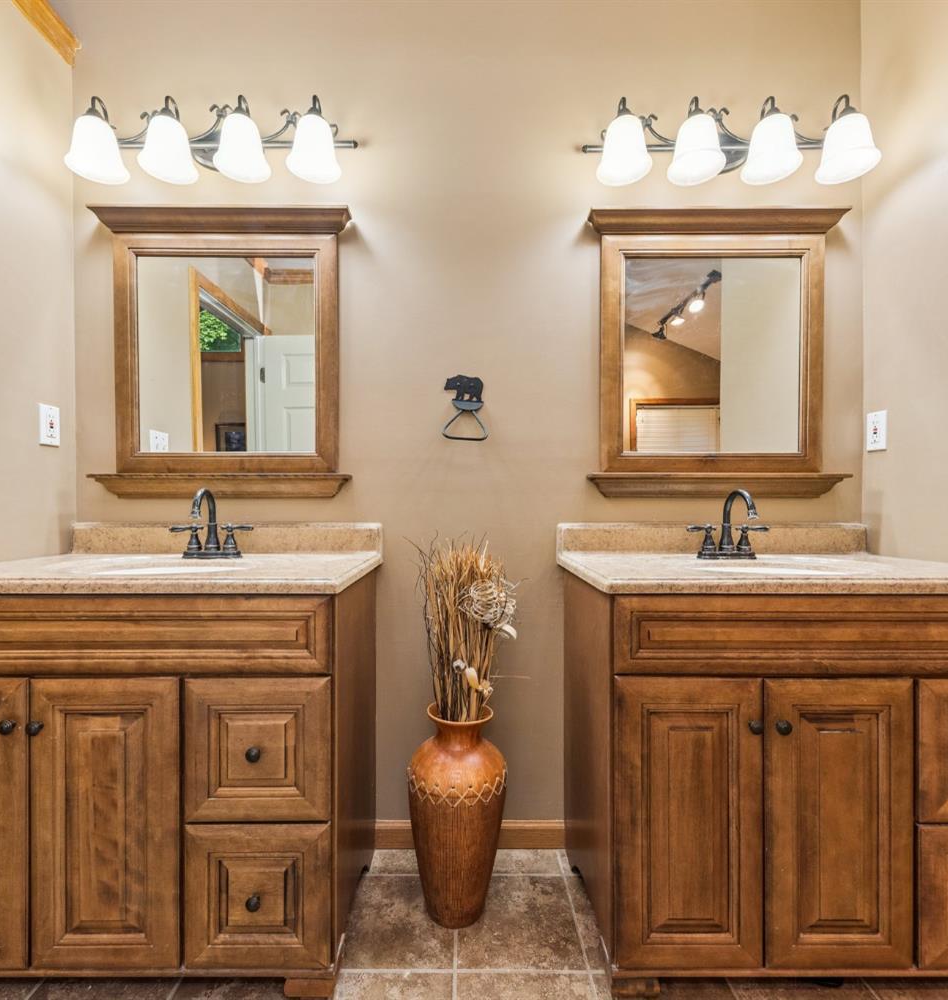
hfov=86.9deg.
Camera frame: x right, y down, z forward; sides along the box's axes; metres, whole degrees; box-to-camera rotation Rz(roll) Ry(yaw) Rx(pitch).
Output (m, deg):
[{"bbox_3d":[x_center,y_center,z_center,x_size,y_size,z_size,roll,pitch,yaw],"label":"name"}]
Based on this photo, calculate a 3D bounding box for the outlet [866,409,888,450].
[{"bbox_3d":[1.203,-0.206,1.497,0.008,0.114,0.071,0,0,0],"label":"outlet"}]

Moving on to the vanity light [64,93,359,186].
[{"bbox_3d":[-0.757,-1.039,1.444,0.810,0.205,0.218,0,0,0],"label":"vanity light"}]

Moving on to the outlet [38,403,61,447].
[{"bbox_3d":[-1.216,-0.212,1.437,0.008,0.115,0.070,0,0,0],"label":"outlet"}]

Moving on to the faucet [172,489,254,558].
[{"bbox_3d":[-0.755,0.066,1.392,0.240,0.200,0.155,0,0,-2],"label":"faucet"}]

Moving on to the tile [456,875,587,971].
[{"bbox_3d":[0.110,1.082,1.288,0.302,0.010,0.296,0,0,0],"label":"tile"}]

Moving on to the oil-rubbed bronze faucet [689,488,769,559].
[{"bbox_3d":[0.716,0.068,1.365,0.230,0.192,0.145,0,0,0],"label":"oil-rubbed bronze faucet"}]

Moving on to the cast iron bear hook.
[{"bbox_3d":[-0.027,-0.281,1.535,0.140,0.206,0.035,0,0,0],"label":"cast iron bear hook"}]

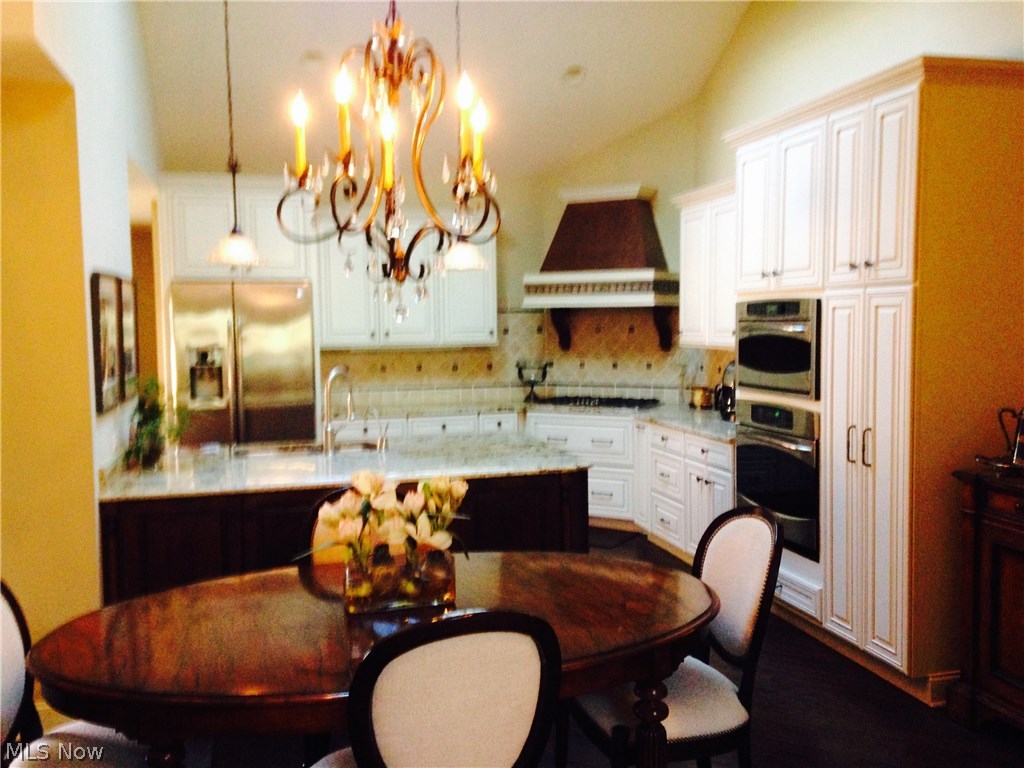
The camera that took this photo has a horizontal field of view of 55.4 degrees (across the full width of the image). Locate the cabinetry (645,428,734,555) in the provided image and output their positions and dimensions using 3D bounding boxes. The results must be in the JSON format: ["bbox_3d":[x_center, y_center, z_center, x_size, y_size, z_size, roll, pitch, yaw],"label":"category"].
[{"bbox_3d":[1.344,0.691,6.009,0.610,0.855,1.260,-2,4,-14],"label":"cabinetry"}]

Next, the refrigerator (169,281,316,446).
[{"bbox_3d":[-1.839,0.221,6.868,0.905,1.810,0.720,-2,4,-13],"label":"refrigerator"}]

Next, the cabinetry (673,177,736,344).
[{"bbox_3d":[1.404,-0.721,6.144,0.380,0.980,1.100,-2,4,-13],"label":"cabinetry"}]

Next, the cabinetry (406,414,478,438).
[{"bbox_3d":[-0.561,0.627,7.336,0.526,0.855,0.620,-2,4,-14],"label":"cabinetry"}]

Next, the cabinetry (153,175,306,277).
[{"bbox_3d":[-1.928,-1.073,6.857,1.010,0.710,0.610,-2,4,-14],"label":"cabinetry"}]

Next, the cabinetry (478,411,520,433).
[{"bbox_3d":[-0.163,0.614,7.437,0.297,0.855,0.620,-2,4,-14],"label":"cabinetry"}]

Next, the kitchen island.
[{"bbox_3d":[-0.778,0.812,4.526,1.980,0.914,1.150,-2,4,-18],"label":"kitchen island"}]

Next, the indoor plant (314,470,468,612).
[{"bbox_3d":[-0.352,0.445,2.882,0.452,0.387,0.290,-2,4,-14],"label":"indoor plant"}]

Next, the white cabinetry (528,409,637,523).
[{"bbox_3d":[0.633,0.598,7.047,0.900,0.800,0.600,2,5,33],"label":"white cabinetry"}]

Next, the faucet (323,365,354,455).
[{"bbox_3d":[-0.875,0.123,4.908,0.090,0.435,0.260,1,4,23],"label":"faucet"}]

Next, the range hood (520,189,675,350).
[{"bbox_3d":[0.656,-0.824,7.018,1.060,1.130,0.560,2,5,33],"label":"range hood"}]

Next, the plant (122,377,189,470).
[{"bbox_3d":[-1.605,0.163,4.427,0.280,0.420,0.250,-2,4,-13],"label":"plant"}]

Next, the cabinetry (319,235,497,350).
[{"bbox_3d":[-0.794,-0.705,7.354,1.330,0.865,0.340,-2,4,-14],"label":"cabinetry"}]

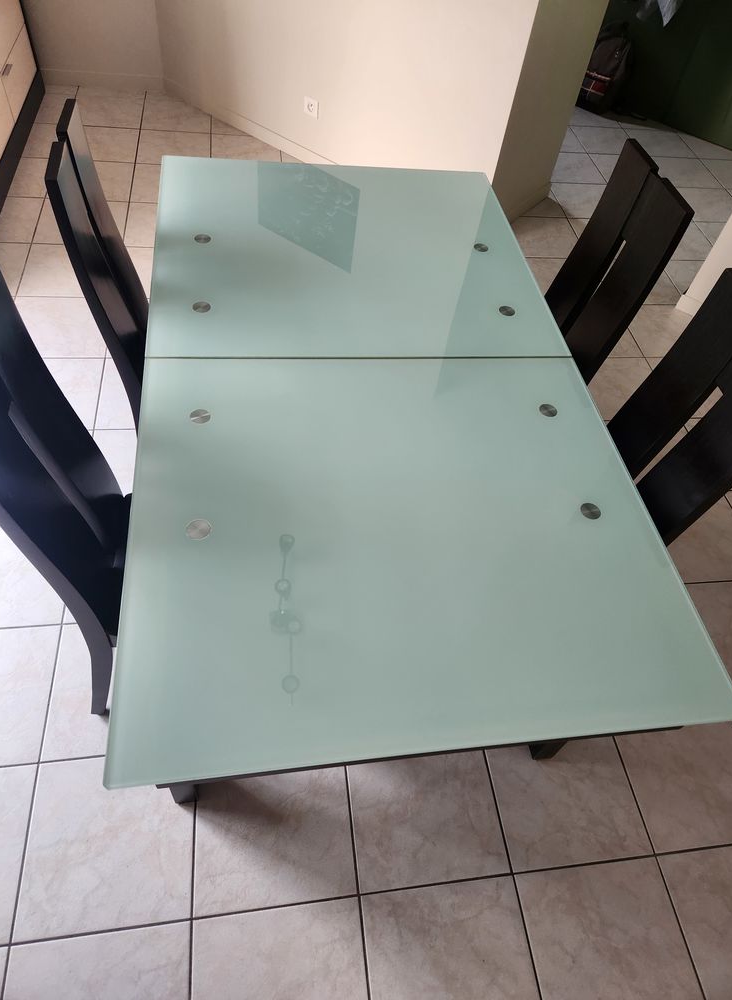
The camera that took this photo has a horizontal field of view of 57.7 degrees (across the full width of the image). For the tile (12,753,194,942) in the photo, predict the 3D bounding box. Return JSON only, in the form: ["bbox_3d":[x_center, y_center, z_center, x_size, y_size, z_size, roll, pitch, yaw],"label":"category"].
[{"bbox_3d":[-0.579,0.771,1.518,0.361,0.010,0.361,-2,53,-9],"label":"tile"}]

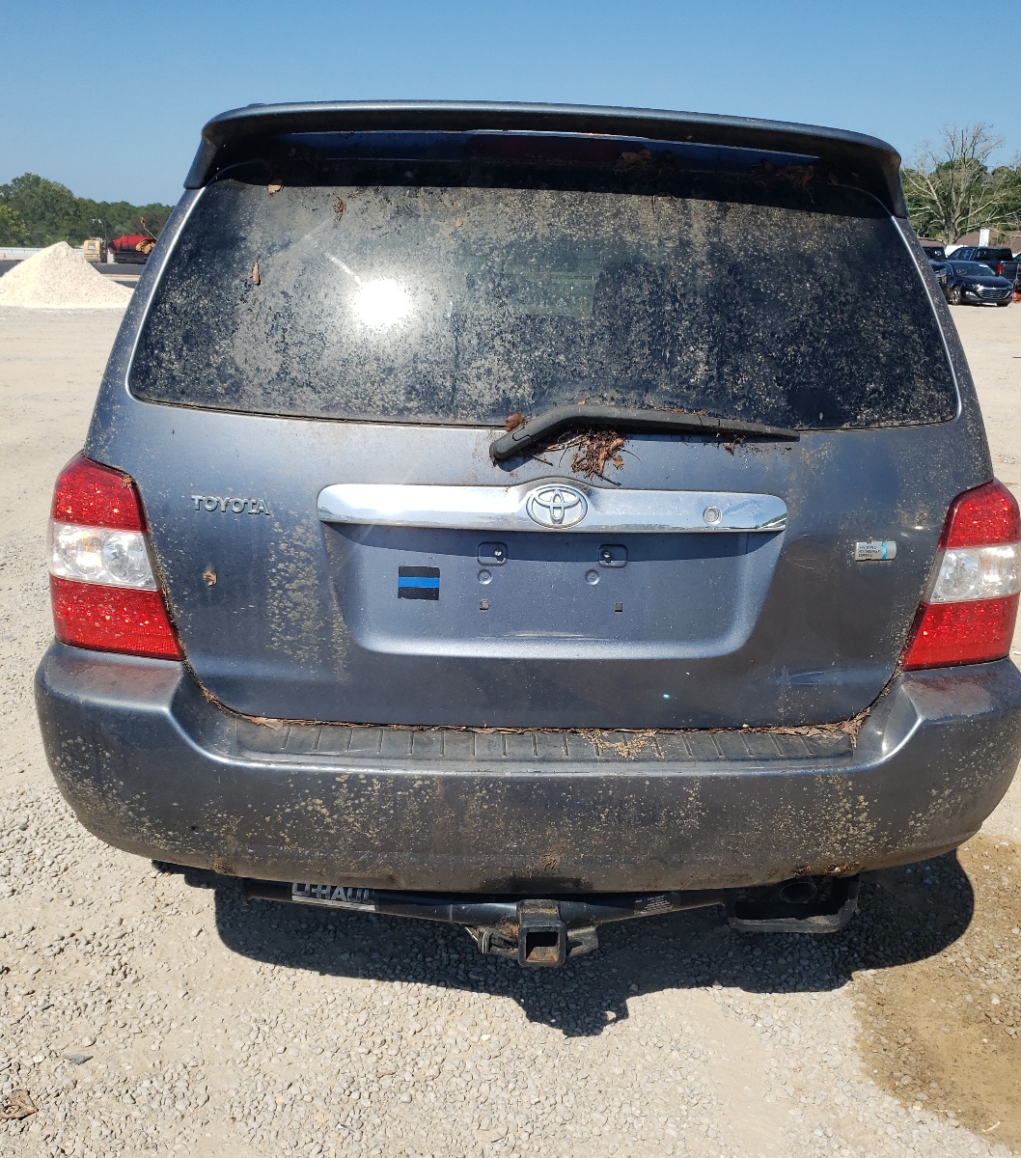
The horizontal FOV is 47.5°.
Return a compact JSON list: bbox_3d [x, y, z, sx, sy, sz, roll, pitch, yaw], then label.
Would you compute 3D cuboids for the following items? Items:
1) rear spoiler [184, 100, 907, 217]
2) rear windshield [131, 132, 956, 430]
[{"bbox_3d":[0.080,-0.727,2.026,1.280,0.170,0.300,1,16,-4],"label":"rear spoiler"},{"bbox_3d":[0.076,-0.505,2.017,1.420,0.500,0.110,1,-16,-4],"label":"rear windshield"}]

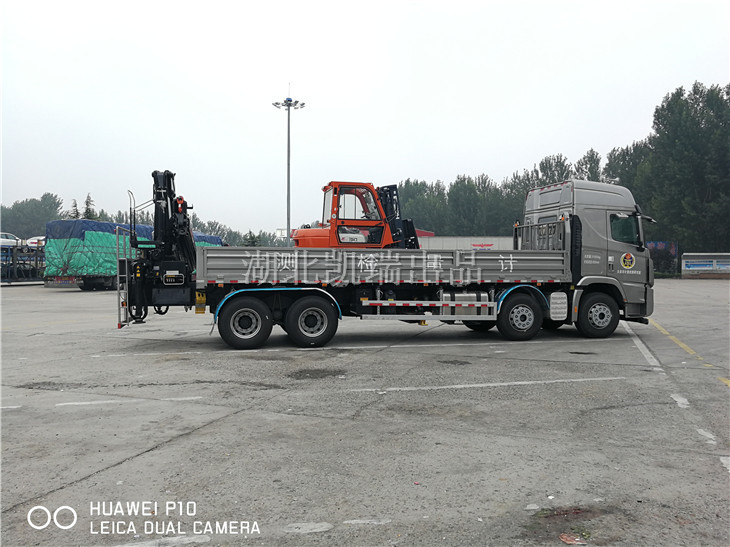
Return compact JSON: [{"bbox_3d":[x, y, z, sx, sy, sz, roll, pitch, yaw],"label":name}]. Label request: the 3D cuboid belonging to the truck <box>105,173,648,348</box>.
[{"bbox_3d":[0.861,-0.424,13.378,12.024,3.807,2.538,0,1,-13],"label":"truck"}]

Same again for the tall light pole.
[{"bbox_3d":[-8.000,-8.800,60.000,3.400,19.500,3.400,0,1,0],"label":"tall light pole"}]

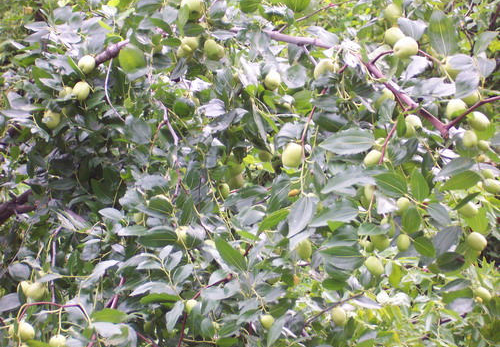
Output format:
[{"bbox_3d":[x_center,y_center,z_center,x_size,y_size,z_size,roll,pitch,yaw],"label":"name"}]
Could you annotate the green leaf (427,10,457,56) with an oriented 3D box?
[{"bbox_3d":[0.233,-0.170,2.300,0.035,0.058,0.008,-13,9,0],"label":"green leaf"}]

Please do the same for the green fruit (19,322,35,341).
[{"bbox_3d":[-0.255,0.181,2.180,0.018,0.021,0.018,-18,6,0],"label":"green fruit"}]

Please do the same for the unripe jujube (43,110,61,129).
[{"bbox_3d":[-0.245,-0.067,2.360,0.021,0.023,0.021,0,10,0],"label":"unripe jujube"}]

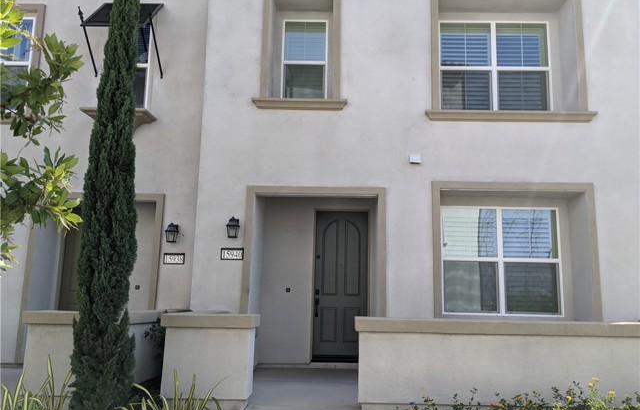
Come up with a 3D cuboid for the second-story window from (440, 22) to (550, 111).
[{"bbox_3d":[2.911,-2.270,8.328,1.855,1.670,0.100,1,-9,1],"label":"second-story window"}]

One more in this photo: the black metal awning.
[{"bbox_3d":[-3.233,-2.882,8.208,1.155,1.375,0.760,1,-9,1],"label":"black metal awning"}]

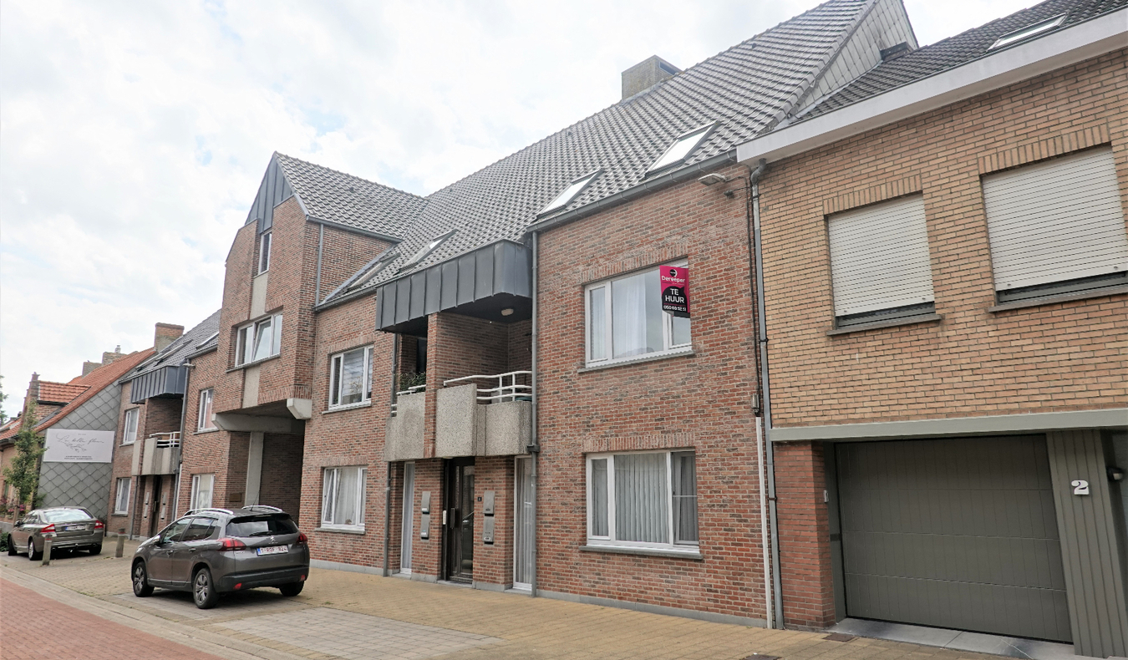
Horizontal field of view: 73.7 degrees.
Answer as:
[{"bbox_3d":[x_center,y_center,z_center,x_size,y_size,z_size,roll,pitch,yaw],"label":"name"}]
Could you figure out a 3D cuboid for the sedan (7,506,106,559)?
[{"bbox_3d":[-16.339,6.500,24.209,4.850,1.480,1.880,-12,-16,43],"label":"sedan"}]

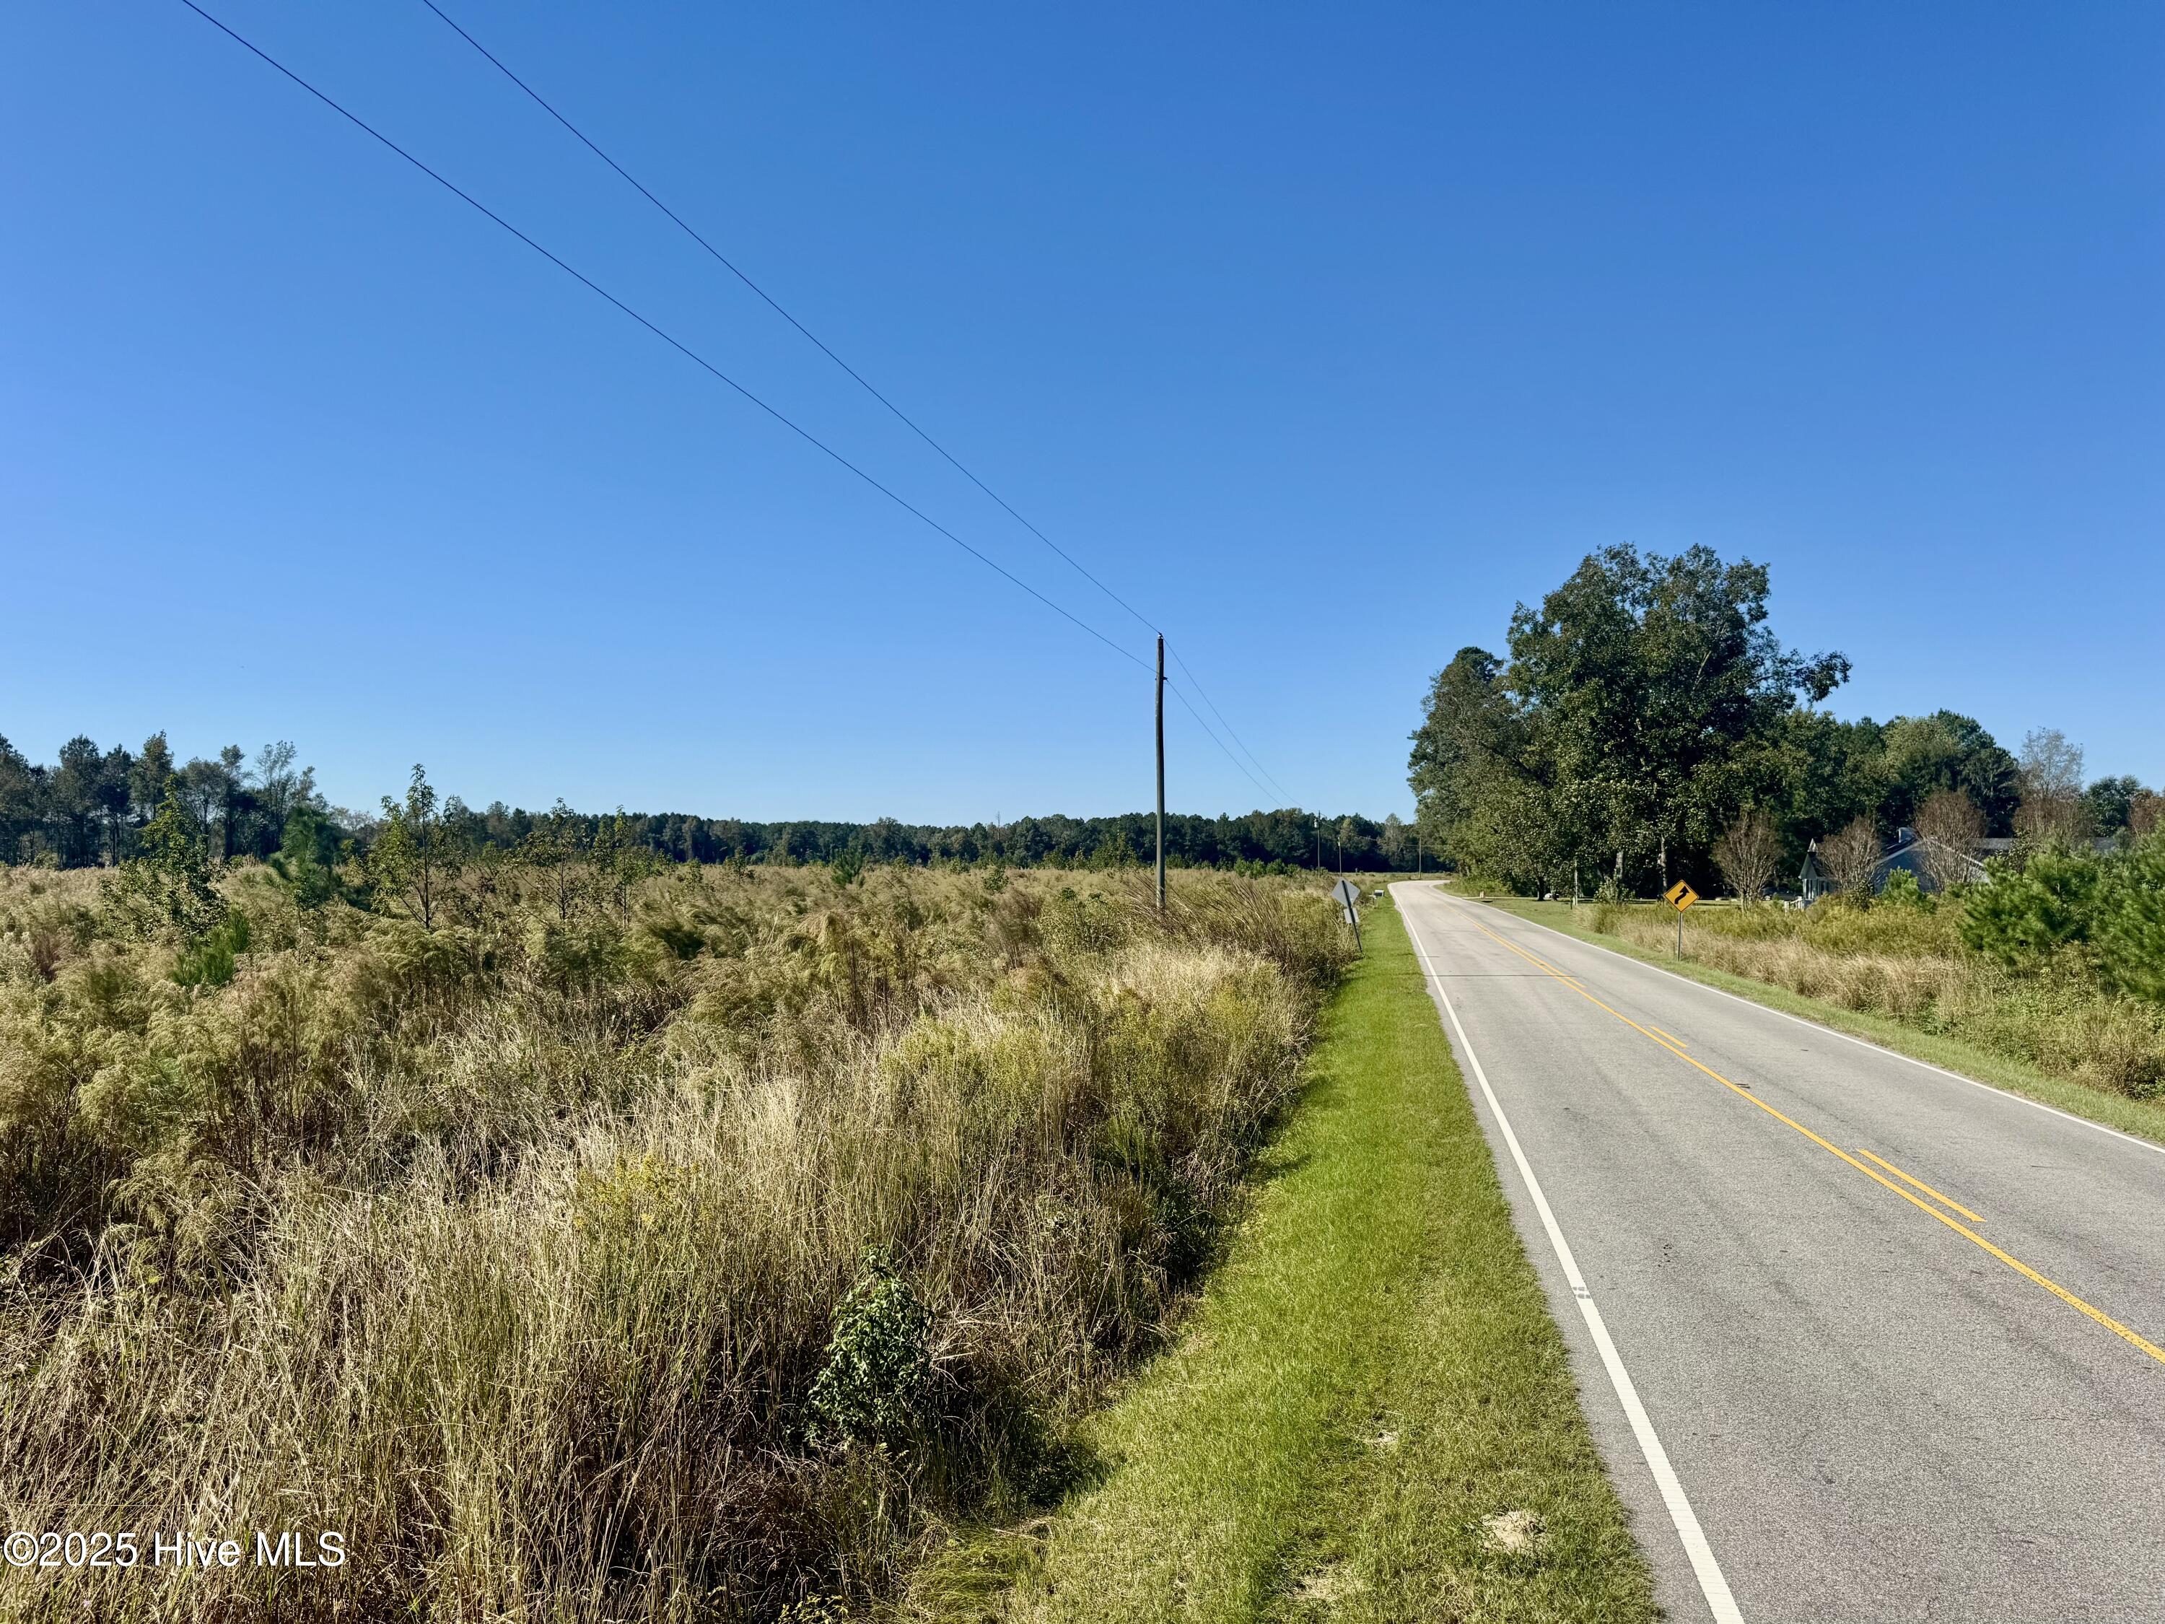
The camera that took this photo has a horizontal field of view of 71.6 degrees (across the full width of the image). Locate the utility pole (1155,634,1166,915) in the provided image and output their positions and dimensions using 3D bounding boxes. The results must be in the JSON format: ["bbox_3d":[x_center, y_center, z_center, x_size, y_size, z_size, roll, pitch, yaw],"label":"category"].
[{"bbox_3d":[2.150,-0.120,41.200,0.280,9.400,0.280,0,-2,0],"label":"utility pole"}]

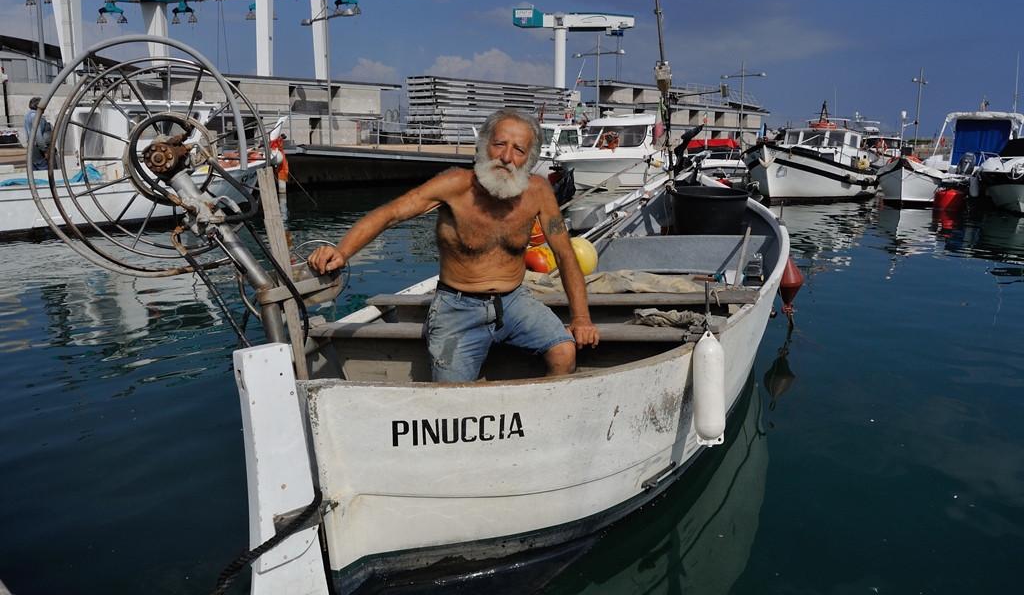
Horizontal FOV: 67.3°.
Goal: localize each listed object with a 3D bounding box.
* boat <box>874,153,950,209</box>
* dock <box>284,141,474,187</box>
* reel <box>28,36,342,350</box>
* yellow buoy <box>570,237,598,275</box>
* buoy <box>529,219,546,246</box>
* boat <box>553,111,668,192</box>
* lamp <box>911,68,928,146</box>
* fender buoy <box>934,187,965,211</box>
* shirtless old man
[{"bbox_3d":[10.106,-2.848,19.196,1.750,1.400,5.000,7,12,32],"label":"boat"},{"bbox_3d":[-5.855,-5.202,31.525,3.000,1.500,11.500,8,13,38],"label":"dock"},{"bbox_3d":[-0.818,-0.268,1.980,0.730,0.770,0.330,-1,10,-6],"label":"reel"},{"bbox_3d":[0.342,-0.208,3.900,0.200,0.200,0.200,0,10,0],"label":"yellow buoy"},{"bbox_3d":[0.140,-0.342,4.050,0.210,0.210,0.210,0,10,0],"label":"buoy"},{"bbox_3d":[3.760,-4.974,26.740,5.200,2.900,2.200,-6,12,-32],"label":"boat"},{"bbox_3d":[27.465,-12.582,52.000,2.600,6.000,0.350,-8,13,-39],"label":"lamp"},{"bbox_3d":[9.604,-2.105,16.892,0.650,0.620,0.650,6,12,29],"label":"fender buoy"},{"bbox_3d":[-0.140,-0.013,2.640,0.900,1.220,0.700,-2,10,-9],"label":"shirtless old man"}]

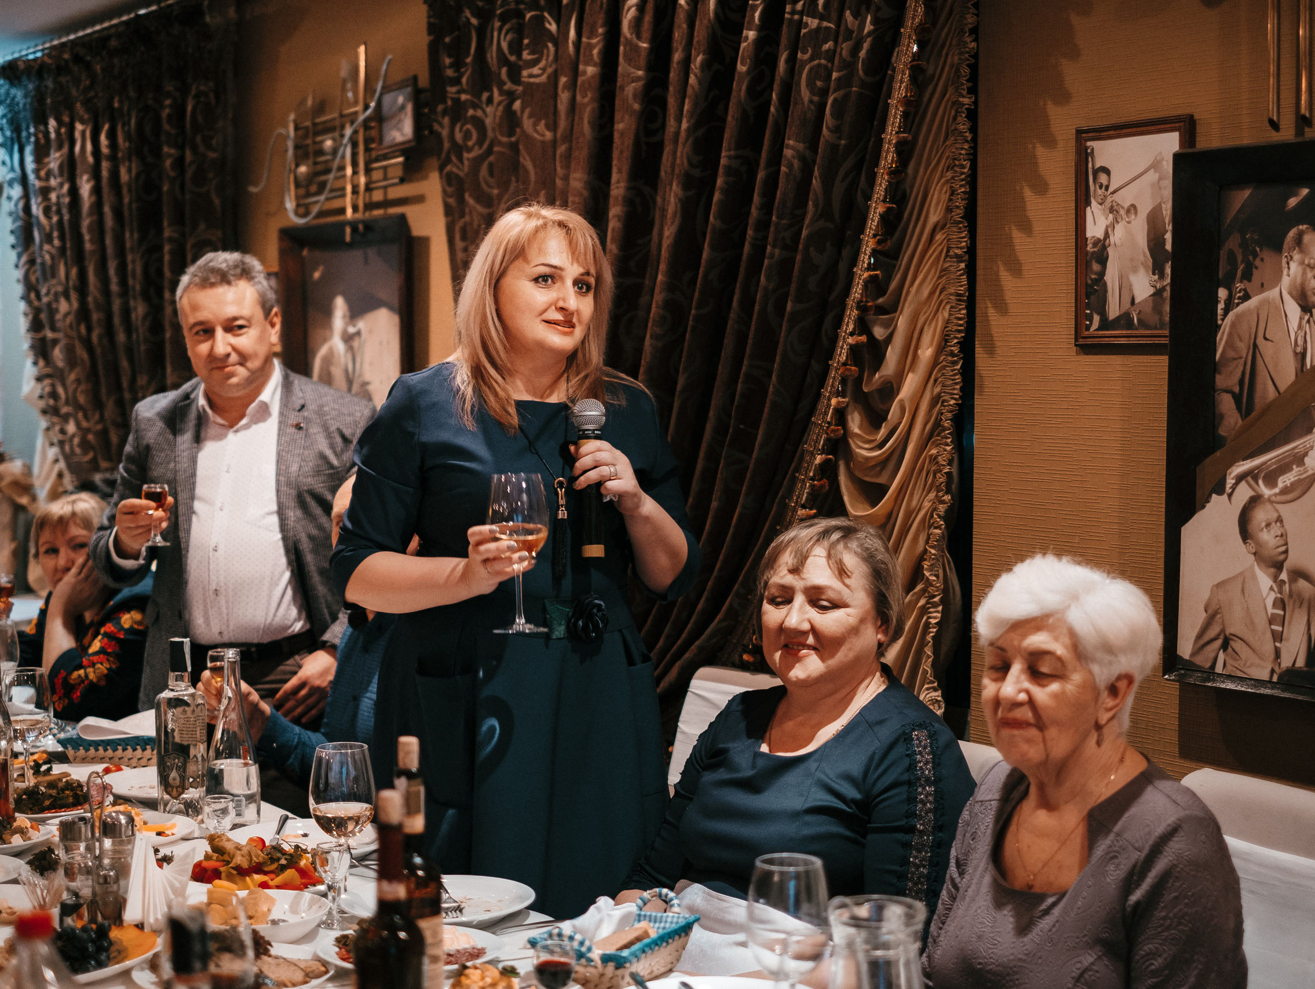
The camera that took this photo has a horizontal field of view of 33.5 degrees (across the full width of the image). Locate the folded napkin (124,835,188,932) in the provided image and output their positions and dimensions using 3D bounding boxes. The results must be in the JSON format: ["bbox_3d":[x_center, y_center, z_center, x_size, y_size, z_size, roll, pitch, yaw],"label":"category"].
[{"bbox_3d":[-0.653,0.505,2.863,0.090,0.124,0.075,-1,4,-10],"label":"folded napkin"}]

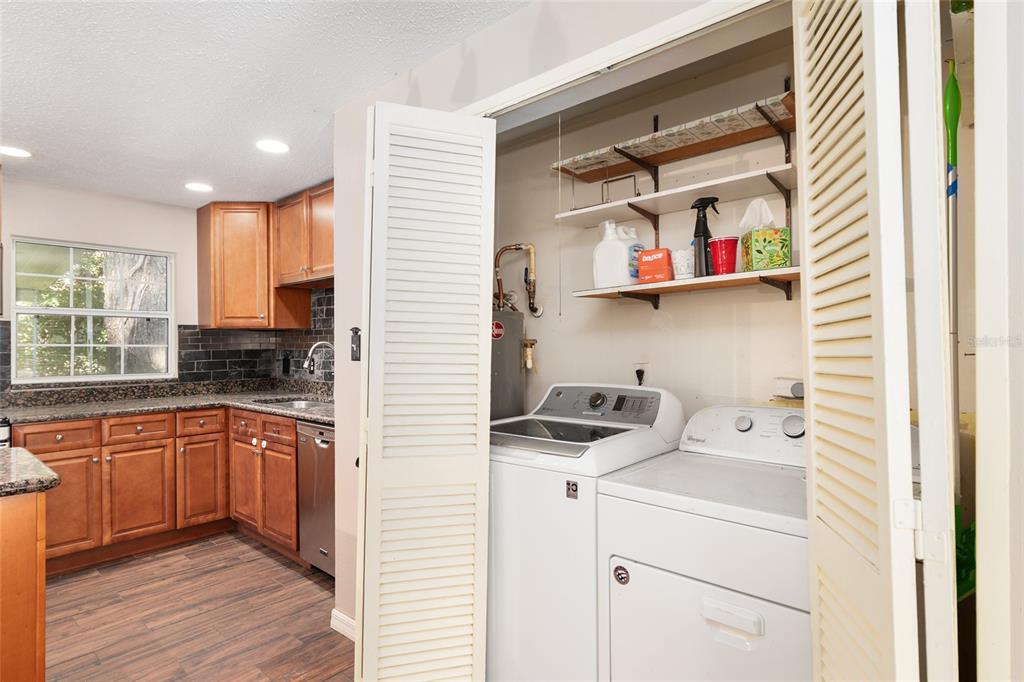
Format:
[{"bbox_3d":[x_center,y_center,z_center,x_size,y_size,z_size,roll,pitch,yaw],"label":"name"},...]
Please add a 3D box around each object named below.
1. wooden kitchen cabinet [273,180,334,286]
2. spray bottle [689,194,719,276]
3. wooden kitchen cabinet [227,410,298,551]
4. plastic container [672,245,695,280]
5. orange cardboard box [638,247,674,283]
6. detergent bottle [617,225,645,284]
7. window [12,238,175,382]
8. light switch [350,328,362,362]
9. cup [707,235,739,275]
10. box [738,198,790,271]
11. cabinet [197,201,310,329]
[{"bbox_3d":[-1.260,-0.697,3.503,0.950,0.612,0.325,-1,-2,41],"label":"wooden kitchen cabinet"},{"bbox_3d":[0.645,-0.345,1.719,0.098,0.272,0.062,-1,-1,28],"label":"spray bottle"},{"bbox_3d":[-1.327,0.822,3.345,0.940,0.792,0.608,-1,-2,41],"label":"wooden kitchen cabinet"},{"bbox_3d":[0.603,-0.264,1.793,0.085,0.118,0.085,-1,-2,41],"label":"plastic container"},{"bbox_3d":[0.519,-0.261,1.841,0.104,0.121,0.070,-1,-1,30],"label":"orange cardboard box"},{"bbox_3d":[0.467,-0.317,1.973,0.128,0.243,0.090,-1,-1,30],"label":"detergent bottle"},{"bbox_3d":[-2.802,-0.186,3.484,0.080,0.924,0.870,-1,-2,41],"label":"window"},{"bbox_3d":[-0.658,0.013,2.160,0.055,0.145,0.030,-1,-2,41],"label":"light switch"},{"bbox_3d":[0.690,-0.269,1.668,0.094,0.118,0.094,-1,-2,41],"label":"cup"},{"bbox_3d":[0.799,-0.328,1.624,0.110,0.228,0.110,-1,-1,9],"label":"box"},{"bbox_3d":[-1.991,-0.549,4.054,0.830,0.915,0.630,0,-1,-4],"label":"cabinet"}]

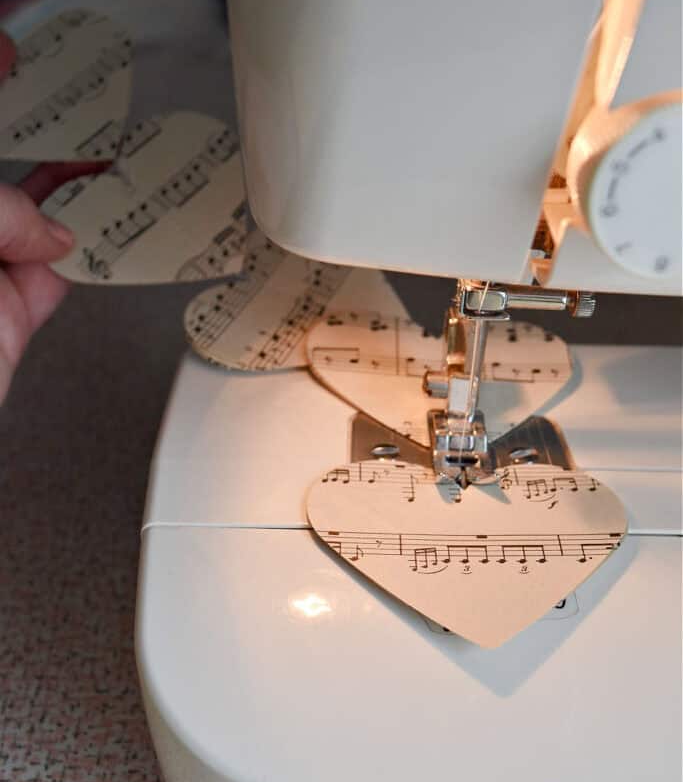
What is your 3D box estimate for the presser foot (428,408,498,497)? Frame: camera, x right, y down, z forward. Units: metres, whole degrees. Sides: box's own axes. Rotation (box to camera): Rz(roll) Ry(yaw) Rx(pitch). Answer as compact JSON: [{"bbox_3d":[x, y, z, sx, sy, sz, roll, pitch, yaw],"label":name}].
[{"bbox_3d":[0.028,0.013,0.267,0.015,0.009,0.026,1,36,0],"label":"presser foot"}]

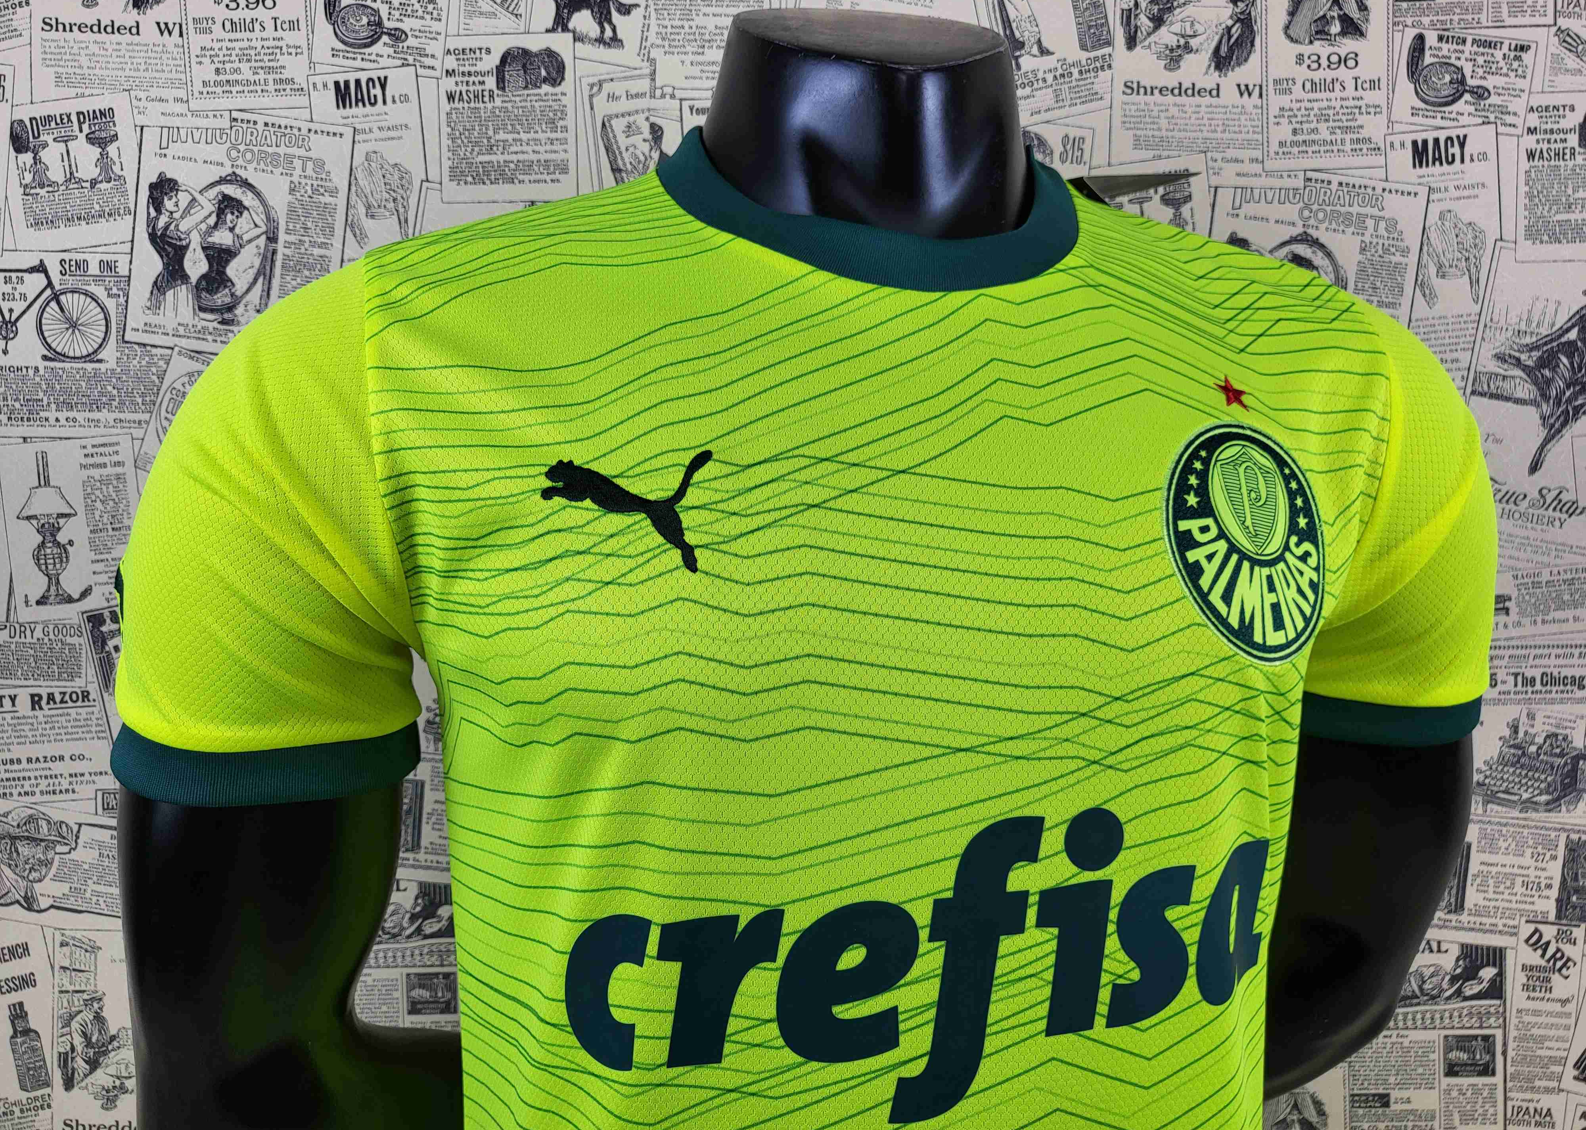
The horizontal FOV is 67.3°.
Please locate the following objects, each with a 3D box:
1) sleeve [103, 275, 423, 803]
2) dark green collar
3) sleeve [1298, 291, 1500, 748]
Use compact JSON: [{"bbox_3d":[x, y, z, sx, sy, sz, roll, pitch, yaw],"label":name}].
[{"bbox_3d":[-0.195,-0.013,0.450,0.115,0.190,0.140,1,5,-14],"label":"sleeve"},{"bbox_3d":[0.032,-0.149,0.485,0.172,0.097,0.150,1,5,-14],"label":"dark green collar"},{"bbox_3d":[0.250,-0.009,0.561,0.115,0.190,0.140,1,5,-14],"label":"sleeve"}]

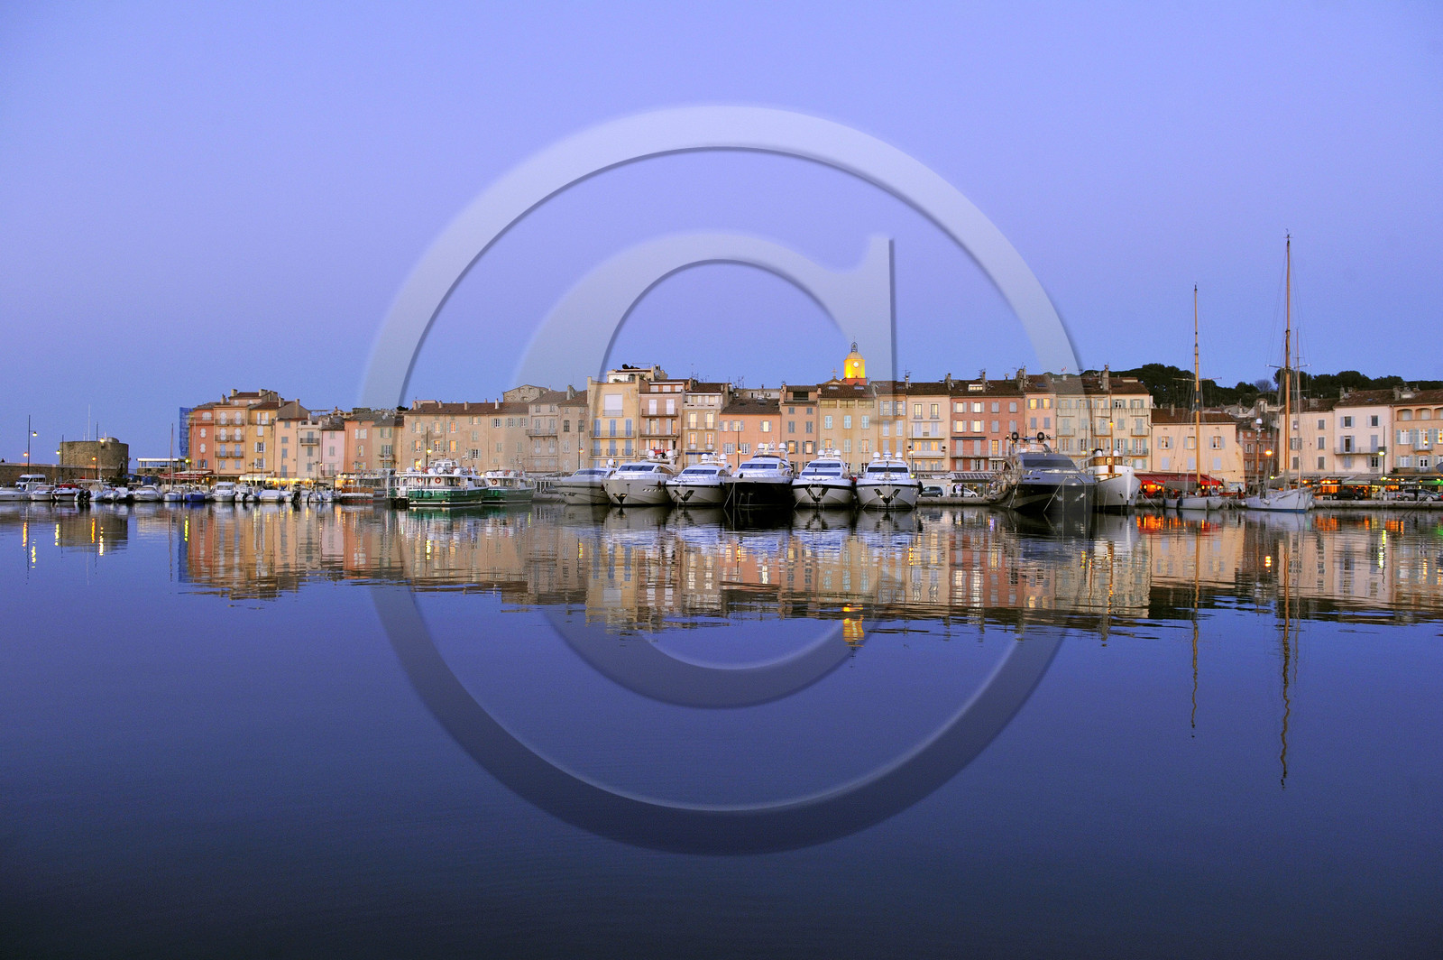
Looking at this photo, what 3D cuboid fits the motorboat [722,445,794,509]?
[{"bbox_3d":[5.126,-0.791,134.522,7.000,8.100,29.500,0,0,9],"label":"motorboat"}]

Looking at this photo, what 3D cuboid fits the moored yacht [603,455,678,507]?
[{"bbox_3d":[-10.649,-0.122,138.018,6.500,6.600,27.000,0,0,7],"label":"moored yacht"}]

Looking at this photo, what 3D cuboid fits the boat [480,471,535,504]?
[{"bbox_3d":[-26.700,0.710,132.500,4.900,4.300,17.000,0,0,10],"label":"boat"}]

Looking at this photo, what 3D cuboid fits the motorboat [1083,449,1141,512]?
[{"bbox_3d":[44.500,-0.230,119.900,6.100,7.000,20.000,0,0,9],"label":"motorboat"}]

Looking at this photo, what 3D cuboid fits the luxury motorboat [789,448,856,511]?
[{"bbox_3d":[12.924,-0.461,131.020,6.800,7.500,29.500,0,0,9],"label":"luxury motorboat"}]

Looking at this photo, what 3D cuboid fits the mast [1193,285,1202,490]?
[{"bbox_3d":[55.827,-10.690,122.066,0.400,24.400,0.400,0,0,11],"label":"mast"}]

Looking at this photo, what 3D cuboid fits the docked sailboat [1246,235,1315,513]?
[{"bbox_3d":[61.593,-11.299,113.580,5.200,29.600,25.500,0,0,16],"label":"docked sailboat"}]

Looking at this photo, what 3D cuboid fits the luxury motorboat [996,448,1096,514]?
[{"bbox_3d":[36.700,-0.600,116.400,6.800,7.600,27.000,0,0,11],"label":"luxury motorboat"}]

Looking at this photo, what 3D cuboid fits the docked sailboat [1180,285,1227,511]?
[{"bbox_3d":[56.883,-9.625,123.571,4.600,26.300,17.000,0,0,11],"label":"docked sailboat"}]

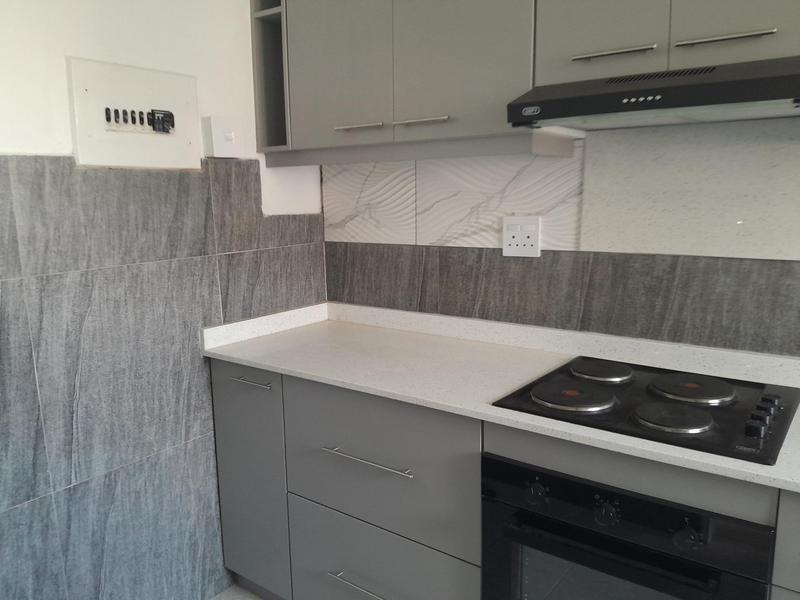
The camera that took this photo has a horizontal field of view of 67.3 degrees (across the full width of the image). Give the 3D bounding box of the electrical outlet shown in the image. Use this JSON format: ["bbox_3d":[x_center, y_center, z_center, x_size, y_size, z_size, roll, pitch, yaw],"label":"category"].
[{"bbox_3d":[0.388,-0.202,1.913,0.125,0.129,0.014,6,12,36],"label":"electrical outlet"}]

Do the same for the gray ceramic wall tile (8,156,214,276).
[{"bbox_3d":[-0.803,-0.261,1.769,0.010,0.314,0.598,6,12,36],"label":"gray ceramic wall tile"}]

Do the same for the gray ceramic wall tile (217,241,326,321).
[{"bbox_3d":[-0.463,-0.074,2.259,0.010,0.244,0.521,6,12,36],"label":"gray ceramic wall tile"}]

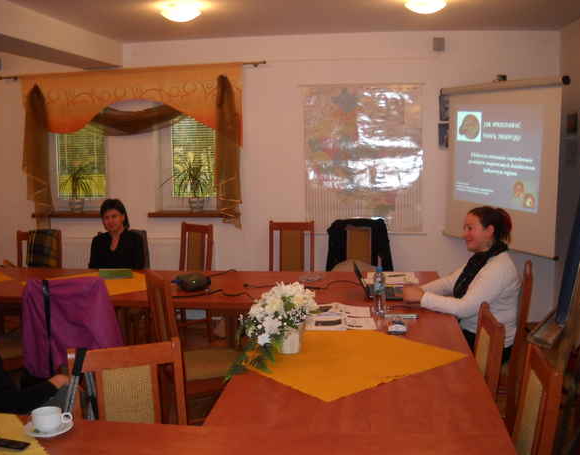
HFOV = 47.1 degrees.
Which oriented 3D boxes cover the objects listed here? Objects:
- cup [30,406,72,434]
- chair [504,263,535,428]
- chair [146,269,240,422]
[{"bbox_3d":[-0.723,0.583,2.018,0.122,0.062,0.090,-1,7,0],"label":"cup"},{"bbox_3d":[1.041,0.677,3.653,0.520,0.950,0.430,2,7,18],"label":"chair"},{"bbox_3d":[-0.463,0.713,3.526,0.520,0.950,0.430,-3,7,-18],"label":"chair"}]

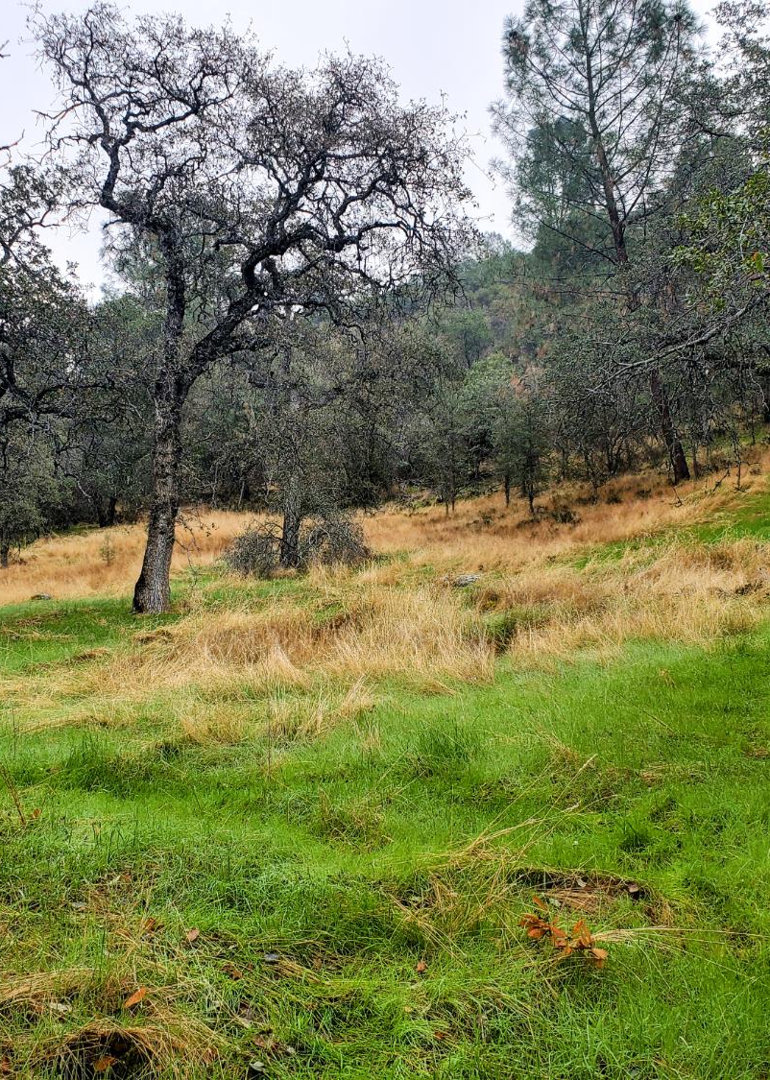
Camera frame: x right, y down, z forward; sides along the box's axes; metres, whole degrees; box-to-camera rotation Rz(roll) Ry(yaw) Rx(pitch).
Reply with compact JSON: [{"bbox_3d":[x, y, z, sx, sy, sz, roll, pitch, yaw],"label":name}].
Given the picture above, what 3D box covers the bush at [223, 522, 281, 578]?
[{"bbox_3d":[-2.628,0.212,21.500,1.210,1.120,1.200,0,2,0],"label":"bush"}]

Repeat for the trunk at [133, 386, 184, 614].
[{"bbox_3d":[-3.387,-0.590,16.200,0.760,3.420,0.700,0,2,0],"label":"trunk"}]

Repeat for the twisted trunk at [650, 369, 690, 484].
[{"bbox_3d":[8.042,-3.204,30.500,1.140,3.270,0.600,0,2,0],"label":"twisted trunk"}]

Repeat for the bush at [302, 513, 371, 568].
[{"bbox_3d":[-0.984,0.034,22.000,1.400,1.190,1.300,0,2,0],"label":"bush"}]

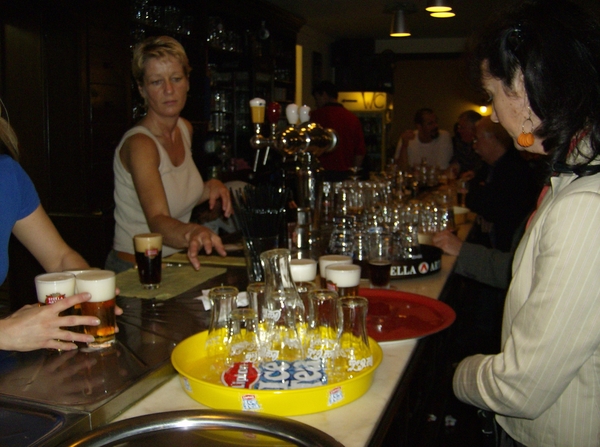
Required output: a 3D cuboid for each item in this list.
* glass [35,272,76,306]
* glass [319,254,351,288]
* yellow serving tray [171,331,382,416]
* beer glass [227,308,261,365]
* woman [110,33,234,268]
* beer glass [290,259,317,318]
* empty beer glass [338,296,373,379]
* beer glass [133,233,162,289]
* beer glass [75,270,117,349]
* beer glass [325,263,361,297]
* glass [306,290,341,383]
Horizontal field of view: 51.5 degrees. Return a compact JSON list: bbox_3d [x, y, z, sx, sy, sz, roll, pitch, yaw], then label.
[{"bbox_3d":[-0.431,0.158,1.105,0.070,0.126,0.070,0,8,0],"label":"glass"},{"bbox_3d":[0.082,0.142,1.404,0.071,0.126,0.071,0,8,0],"label":"glass"},{"bbox_3d":[-0.037,0.238,1.062,0.356,0.043,0.356,0,8,0],"label":"yellow serving tray"},{"bbox_3d":[-0.101,0.203,1.114,0.059,0.090,0.059,0,8,0],"label":"beer glass"},{"bbox_3d":[-0.367,0.282,1.937,0.520,1.680,0.500,6,10,36],"label":"woman"},{"bbox_3d":[0.003,0.147,1.363,0.071,0.126,0.071,0,8,0],"label":"beer glass"},{"bbox_3d":[0.093,0.192,1.053,0.067,0.128,0.067,0,8,0],"label":"empty beer glass"},{"bbox_3d":[-0.379,0.096,1.565,0.069,0.125,0.069,0,8,0],"label":"beer glass"},{"bbox_3d":[-0.365,0.156,1.122,0.070,0.126,0.070,0,8,0],"label":"beer glass"},{"bbox_3d":[0.091,0.154,1.317,0.071,0.126,0.071,0,8,0],"label":"beer glass"},{"bbox_3d":[0.041,0.187,1.096,0.067,0.128,0.067,0,8,0],"label":"glass"}]

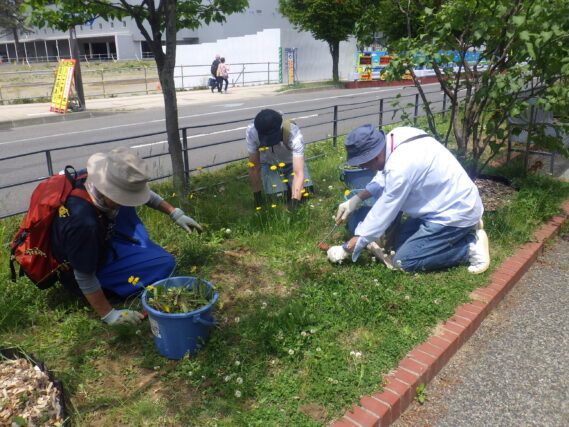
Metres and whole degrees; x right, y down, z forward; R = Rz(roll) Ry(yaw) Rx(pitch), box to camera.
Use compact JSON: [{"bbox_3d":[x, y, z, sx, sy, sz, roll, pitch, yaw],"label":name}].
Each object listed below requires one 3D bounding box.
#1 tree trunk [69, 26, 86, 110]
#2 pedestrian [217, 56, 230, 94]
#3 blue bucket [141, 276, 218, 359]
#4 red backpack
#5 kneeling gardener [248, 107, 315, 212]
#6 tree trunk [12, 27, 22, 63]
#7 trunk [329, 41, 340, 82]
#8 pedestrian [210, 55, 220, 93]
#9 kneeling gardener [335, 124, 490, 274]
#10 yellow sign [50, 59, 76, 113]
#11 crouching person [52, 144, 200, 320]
[{"bbox_3d":[-5.773,-4.064,12.900,0.260,2.450,0.260,-1,16,0],"label":"tree trunk"},{"bbox_3d":[-2.770,-6.266,20.900,0.420,1.580,0.480,-16,22,-42],"label":"pedestrian"},{"bbox_3d":[-0.443,0.441,1.935,0.320,0.260,0.320,-1,16,0],"label":"blue bucket"},{"bbox_3d":[-1.200,0.072,2.360,0.220,0.520,0.290,29,24,12],"label":"red backpack"},{"bbox_3d":[-0.027,-0.515,3.967,0.560,0.780,0.680,1,17,5],"label":"kneeling gardener"},{"bbox_3d":[-27.263,-17.256,47.000,0.500,3.600,0.500,-1,16,0],"label":"tree trunk"},{"bbox_3d":[2.469,-7.430,22.500,0.420,2.100,0.380,-1,16,0],"label":"trunk"},{"bbox_3d":[-3.148,-6.364,21.000,0.450,1.680,0.500,-16,22,-42],"label":"pedestrian"},{"bbox_3d":[0.753,-0.131,2.739,0.860,0.770,0.560,4,17,17],"label":"kneeling gardener"},{"bbox_3d":[-5.961,-3.449,12.500,0.660,1.420,0.500,10,19,31],"label":"yellow sign"},{"bbox_3d":[-0.810,0.038,2.428,0.680,0.750,0.680,6,18,21],"label":"crouching person"}]

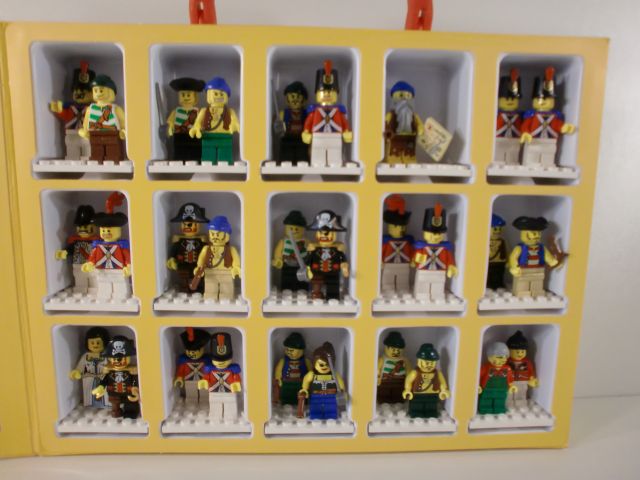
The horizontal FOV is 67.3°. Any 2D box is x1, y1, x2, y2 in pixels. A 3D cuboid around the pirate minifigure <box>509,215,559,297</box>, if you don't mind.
[{"bbox_3d":[0.115,0.009,0.257,0.030,0.045,0.016,0,9,-2],"label":"pirate minifigure"}]

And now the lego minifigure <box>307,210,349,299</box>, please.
[{"bbox_3d":[0.004,0.009,0.252,0.022,0.048,0.014,0,9,-2],"label":"lego minifigure"}]

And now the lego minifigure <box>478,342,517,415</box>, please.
[{"bbox_3d":[0.099,0.077,0.269,0.026,0.041,0.015,0,10,-2],"label":"lego minifigure"}]

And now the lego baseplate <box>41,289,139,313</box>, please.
[{"bbox_3d":[-0.118,0.031,0.262,0.048,0.005,0.032,0,10,-2],"label":"lego baseplate"}]

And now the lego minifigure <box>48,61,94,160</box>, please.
[{"bbox_3d":[-0.123,-0.066,0.248,0.025,0.052,0.021,0,10,-2],"label":"lego minifigure"}]

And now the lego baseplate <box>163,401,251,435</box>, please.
[{"bbox_3d":[-0.061,0.098,0.272,0.048,0.005,0.032,0,10,-2],"label":"lego baseplate"}]

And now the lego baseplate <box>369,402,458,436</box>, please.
[{"bbox_3d":[0.050,0.099,0.276,0.048,0.005,0.032,0,10,-2],"label":"lego baseplate"}]

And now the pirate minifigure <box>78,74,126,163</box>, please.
[{"bbox_3d":[-0.106,-0.059,0.236,0.025,0.043,0.017,0,10,-2],"label":"pirate minifigure"}]

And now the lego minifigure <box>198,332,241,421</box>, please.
[{"bbox_3d":[-0.054,0.074,0.260,0.023,0.049,0.016,0,9,-2],"label":"lego minifigure"}]

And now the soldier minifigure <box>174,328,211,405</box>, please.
[{"bbox_3d":[-0.072,0.074,0.283,0.025,0.047,0.013,0,10,-2],"label":"soldier minifigure"}]

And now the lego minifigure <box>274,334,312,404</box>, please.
[{"bbox_3d":[-0.016,0.076,0.285,0.025,0.045,0.013,0,10,-2],"label":"lego minifigure"}]

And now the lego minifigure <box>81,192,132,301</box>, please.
[{"bbox_3d":[-0.110,0.004,0.253,0.026,0.057,0.015,0,10,-2],"label":"lego minifigure"}]

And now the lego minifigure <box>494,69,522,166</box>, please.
[{"bbox_3d":[0.102,-0.065,0.259,0.026,0.053,0.015,0,10,-2],"label":"lego minifigure"}]

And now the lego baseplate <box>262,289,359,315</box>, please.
[{"bbox_3d":[-0.005,0.032,0.261,0.048,0.005,0.032,0,9,-2],"label":"lego baseplate"}]

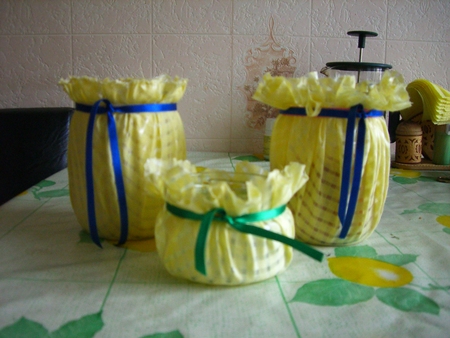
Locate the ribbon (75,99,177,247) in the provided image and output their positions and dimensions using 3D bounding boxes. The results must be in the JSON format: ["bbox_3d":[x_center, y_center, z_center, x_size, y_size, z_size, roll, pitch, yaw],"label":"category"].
[{"bbox_3d":[-0.088,-0.004,0.459,0.100,0.124,0.108,1,10,3],"label":"ribbon"}]

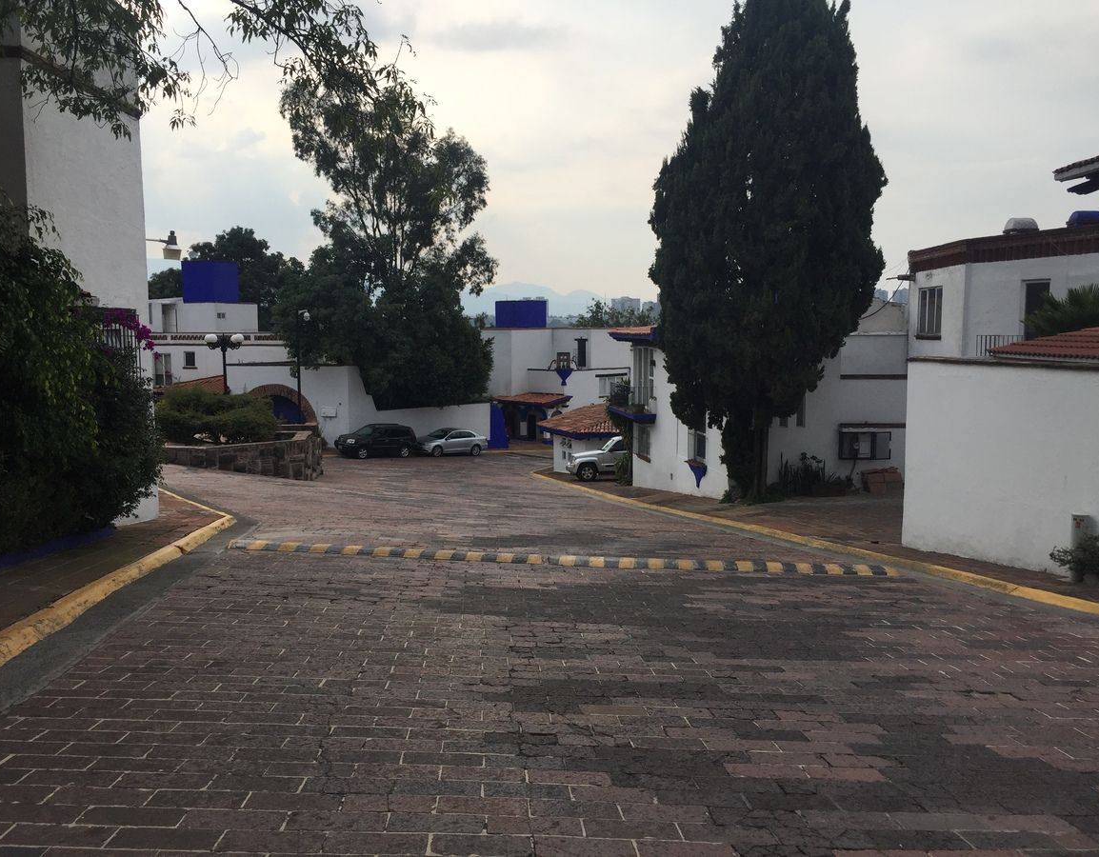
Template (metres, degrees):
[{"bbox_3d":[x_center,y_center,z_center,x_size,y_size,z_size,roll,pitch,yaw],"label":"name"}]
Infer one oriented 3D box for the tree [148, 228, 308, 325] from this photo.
[{"bbox_3d":[-26.563,-9.347,77.447,12.800,13.600,12.000,-2,6,-19],"label":"tree"}]

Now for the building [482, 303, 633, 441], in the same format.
[{"bbox_3d":[1.200,-4.214,65.921,10.000,9.000,10.500,-5,8,-41],"label":"building"}]

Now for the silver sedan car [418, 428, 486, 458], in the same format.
[{"bbox_3d":[-5.630,0.719,54.574,4.620,1.460,1.780,-5,8,-40],"label":"silver sedan car"}]

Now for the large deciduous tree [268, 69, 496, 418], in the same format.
[{"bbox_3d":[-9.826,-10.339,57.233,12.800,21.400,11.500,-1,6,-10],"label":"large deciduous tree"}]

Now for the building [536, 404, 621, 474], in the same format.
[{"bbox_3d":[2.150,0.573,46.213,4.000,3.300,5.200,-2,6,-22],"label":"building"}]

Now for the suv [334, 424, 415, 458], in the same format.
[{"bbox_3d":[-9.400,0.677,52.056,4.500,1.700,1.770,-5,8,-42],"label":"suv"}]

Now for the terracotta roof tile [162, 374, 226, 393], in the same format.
[{"bbox_3d":[-18.588,-2.314,50.032,3.600,1.200,3.200,0,6,0],"label":"terracotta roof tile"}]

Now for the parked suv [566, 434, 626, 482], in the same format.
[{"bbox_3d":[2.950,1.312,41.565,4.500,1.790,1.840,-2,6,-15],"label":"parked suv"}]

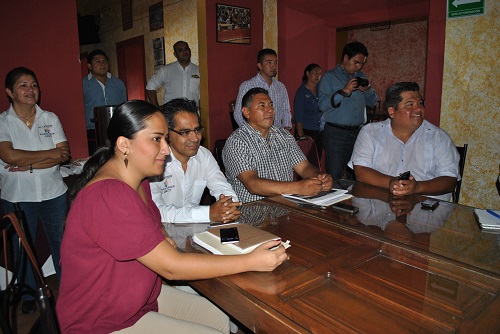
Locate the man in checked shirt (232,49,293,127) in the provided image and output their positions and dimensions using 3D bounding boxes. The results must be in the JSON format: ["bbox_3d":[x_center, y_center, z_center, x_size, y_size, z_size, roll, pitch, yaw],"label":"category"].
[{"bbox_3d":[0.123,-0.117,3.202,0.500,1.720,0.320,-6,9,-30],"label":"man in checked shirt"}]

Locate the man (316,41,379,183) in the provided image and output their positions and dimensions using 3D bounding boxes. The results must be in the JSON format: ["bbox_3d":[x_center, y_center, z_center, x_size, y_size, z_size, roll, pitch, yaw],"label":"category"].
[{"bbox_3d":[0.693,-0.035,2.741,0.550,1.700,0.450,-6,9,-30],"label":"man"}]

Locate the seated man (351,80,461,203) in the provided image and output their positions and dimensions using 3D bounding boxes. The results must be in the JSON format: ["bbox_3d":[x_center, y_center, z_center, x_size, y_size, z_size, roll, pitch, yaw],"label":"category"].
[{"bbox_3d":[0.758,0.244,1.928,0.640,1.350,0.780,2,9,20],"label":"seated man"}]

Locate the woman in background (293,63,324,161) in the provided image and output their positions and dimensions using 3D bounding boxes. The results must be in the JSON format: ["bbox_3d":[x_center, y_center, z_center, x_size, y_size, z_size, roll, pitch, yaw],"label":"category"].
[{"bbox_3d":[0.587,-0.132,3.515,0.450,1.620,0.330,-9,11,-44],"label":"woman in background"}]

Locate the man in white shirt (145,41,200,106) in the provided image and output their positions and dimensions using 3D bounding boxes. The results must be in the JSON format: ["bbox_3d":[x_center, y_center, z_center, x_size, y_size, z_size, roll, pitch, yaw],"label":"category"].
[{"bbox_3d":[-0.654,-0.291,3.679,0.580,1.820,0.330,-4,9,-20],"label":"man in white shirt"}]

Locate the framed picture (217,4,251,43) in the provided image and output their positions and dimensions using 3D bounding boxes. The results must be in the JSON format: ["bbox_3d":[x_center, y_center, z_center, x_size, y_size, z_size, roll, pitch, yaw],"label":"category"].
[{"bbox_3d":[-0.137,-1.248,3.300,0.375,0.318,0.030,-7,10,-37],"label":"framed picture"}]

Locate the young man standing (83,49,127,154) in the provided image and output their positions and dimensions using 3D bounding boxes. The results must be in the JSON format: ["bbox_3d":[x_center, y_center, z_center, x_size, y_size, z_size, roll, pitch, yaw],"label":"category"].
[{"bbox_3d":[-1.331,-0.174,3.475,0.520,1.760,0.330,-5,9,-29],"label":"young man standing"}]

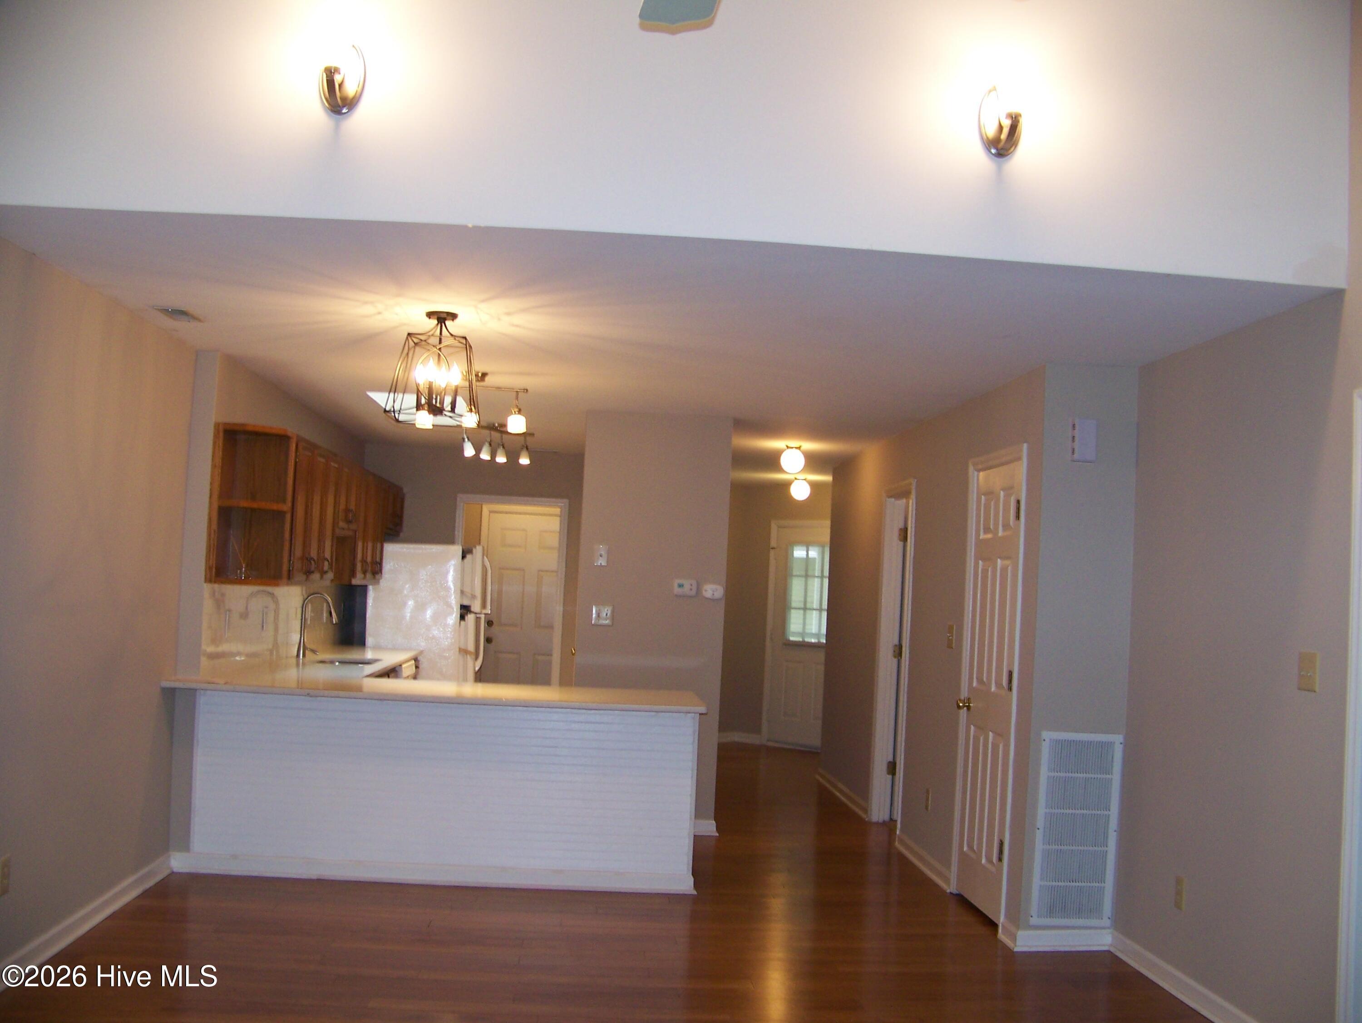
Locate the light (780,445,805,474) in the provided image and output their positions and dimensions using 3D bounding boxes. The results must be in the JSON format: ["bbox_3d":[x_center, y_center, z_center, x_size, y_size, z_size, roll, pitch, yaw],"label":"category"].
[{"bbox_3d":[0.754,-0.345,9.300,0.165,0.190,0.165,3,-3,-4],"label":"light"}]

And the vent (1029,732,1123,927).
[{"bbox_3d":[1.625,1.308,5.641,0.352,0.805,0.025,3,-3,-4],"label":"vent"}]

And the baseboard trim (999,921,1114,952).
[{"bbox_3d":[1.548,1.760,5.724,0.440,0.088,0.230,3,-3,-4],"label":"baseboard trim"}]

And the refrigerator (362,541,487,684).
[{"bbox_3d":[-1.883,1.083,10.215,0.770,1.670,0.750,3,-3,-4],"label":"refrigerator"}]

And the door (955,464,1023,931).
[{"bbox_3d":[1.393,0.791,6.212,0.050,2.040,0.680,3,-3,-4],"label":"door"}]

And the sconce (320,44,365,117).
[{"bbox_3d":[-0.950,-1.213,3.830,0.125,0.205,0.120,3,-3,-4],"label":"sconce"}]

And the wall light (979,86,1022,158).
[{"bbox_3d":[0.931,-1.131,3.954,0.125,0.205,0.120,3,-3,-4],"label":"wall light"}]

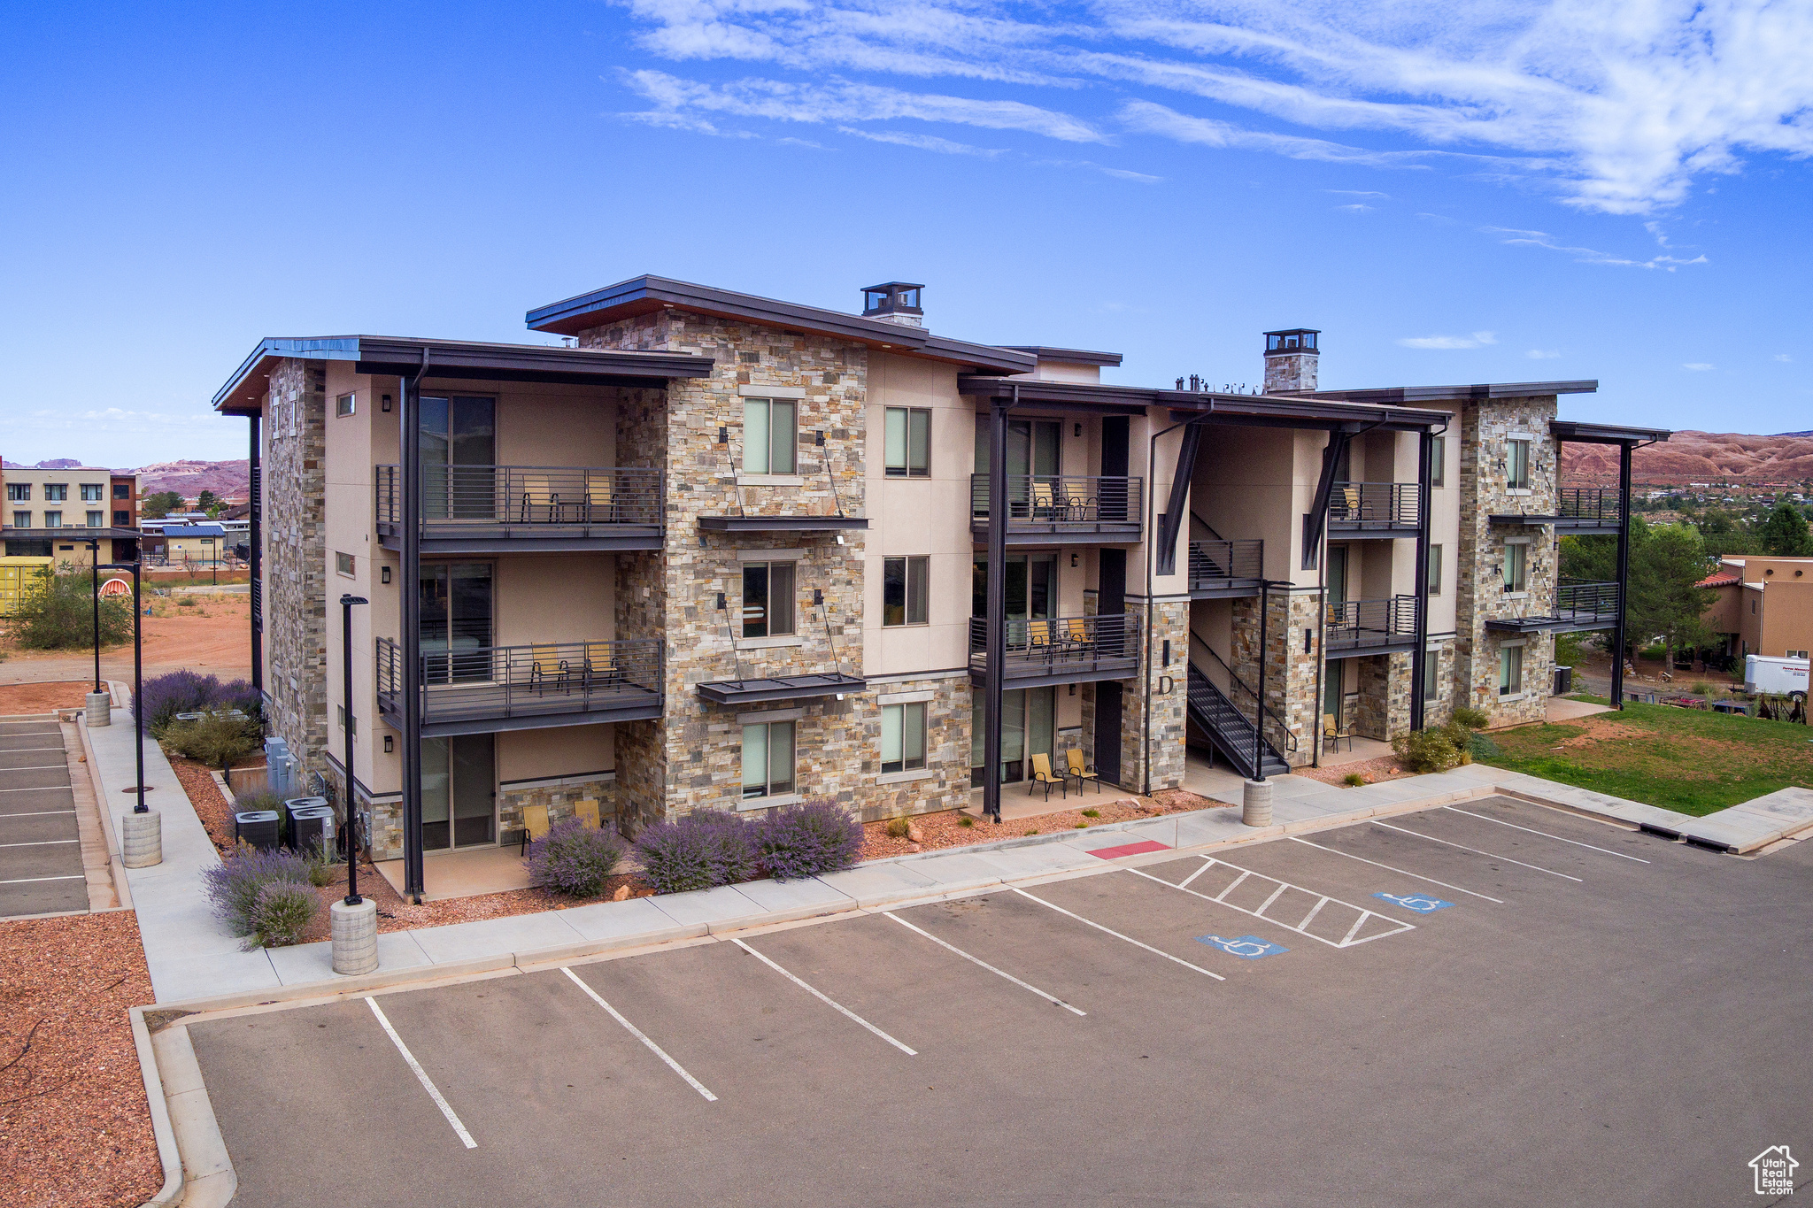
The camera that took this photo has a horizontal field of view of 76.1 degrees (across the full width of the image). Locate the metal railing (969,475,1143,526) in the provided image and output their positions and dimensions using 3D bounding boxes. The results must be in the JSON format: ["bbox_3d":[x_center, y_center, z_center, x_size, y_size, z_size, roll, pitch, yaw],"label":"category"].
[{"bbox_3d":[3.493,-2.290,26.711,3.900,1.220,1.100,-2,4,-31],"label":"metal railing"}]

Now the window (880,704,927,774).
[{"bbox_3d":[-0.054,2.821,24.400,1.170,1.500,0.130,-2,5,-32],"label":"window"}]

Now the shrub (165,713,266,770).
[{"bbox_3d":[-18.558,3.641,31.000,2.450,1.250,2.100,-2,5,-31],"label":"shrub"}]

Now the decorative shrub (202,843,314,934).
[{"bbox_3d":[-10.586,4.555,18.900,1.650,1.150,1.550,-2,5,-32],"label":"decorative shrub"}]

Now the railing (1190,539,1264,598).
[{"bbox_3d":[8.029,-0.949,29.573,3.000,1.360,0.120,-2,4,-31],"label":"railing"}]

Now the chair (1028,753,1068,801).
[{"bbox_3d":[3.269,3.985,26.700,0.580,0.940,0.700,-2,4,-31],"label":"chair"}]

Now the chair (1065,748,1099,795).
[{"bbox_3d":[4.116,3.945,27.100,0.580,0.930,0.670,-2,5,-32],"label":"chair"}]

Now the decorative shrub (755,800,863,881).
[{"bbox_3d":[-1.826,4.254,21.800,1.850,1.200,1.700,1,4,0],"label":"decorative shrub"}]

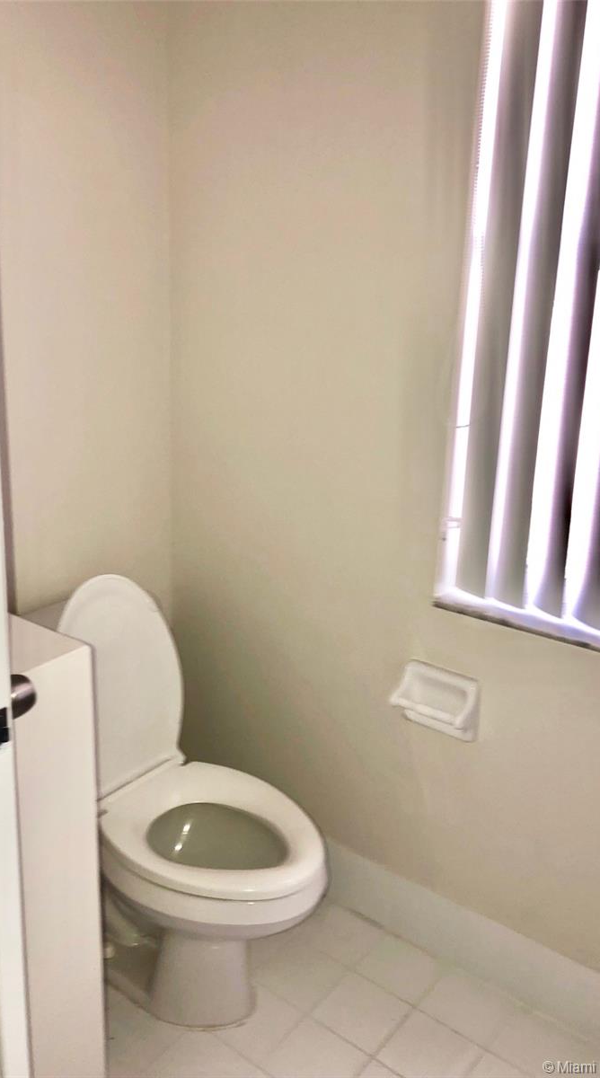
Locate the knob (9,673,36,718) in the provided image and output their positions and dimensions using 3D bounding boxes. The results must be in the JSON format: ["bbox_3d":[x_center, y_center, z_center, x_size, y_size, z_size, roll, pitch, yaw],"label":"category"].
[{"bbox_3d":[-0.354,0.193,1.043,0.058,0.058,0.062,12,18,32],"label":"knob"}]

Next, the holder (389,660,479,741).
[{"bbox_3d":[0.268,0.341,1.765,0.168,0.134,0.087,14,19,36],"label":"holder"}]

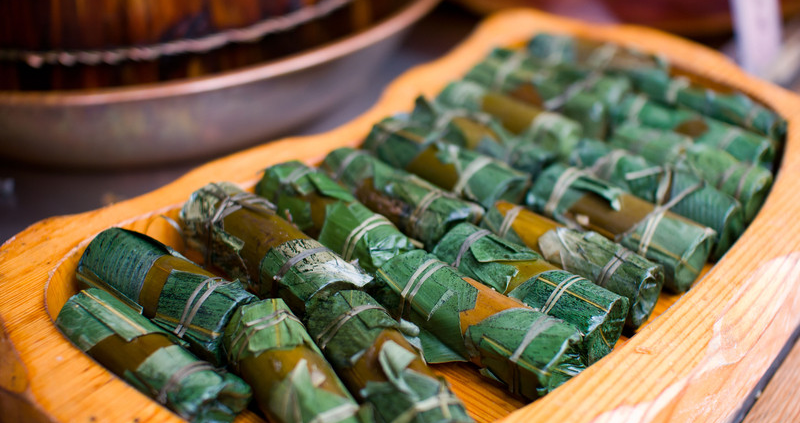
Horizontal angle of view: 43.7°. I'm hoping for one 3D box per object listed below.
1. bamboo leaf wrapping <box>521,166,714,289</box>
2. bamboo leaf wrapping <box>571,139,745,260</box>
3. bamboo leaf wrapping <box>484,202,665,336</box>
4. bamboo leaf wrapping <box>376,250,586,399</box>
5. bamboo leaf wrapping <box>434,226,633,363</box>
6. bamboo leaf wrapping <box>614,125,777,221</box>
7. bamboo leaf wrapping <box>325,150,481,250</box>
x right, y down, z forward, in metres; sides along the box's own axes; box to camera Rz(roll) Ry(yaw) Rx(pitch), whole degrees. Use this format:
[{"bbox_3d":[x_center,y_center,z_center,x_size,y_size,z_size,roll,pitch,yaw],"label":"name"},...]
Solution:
[{"bbox_3d":[0.175,0.009,0.802,0.048,0.048,0.150,-22,38,-33],"label":"bamboo leaf wrapping"},{"bbox_3d":[0.215,-0.015,0.842,0.048,0.048,0.143,-23,38,-34],"label":"bamboo leaf wrapping"},{"bbox_3d":[0.128,0.038,0.752,0.135,0.048,0.048,26,39,35],"label":"bamboo leaf wrapping"},{"bbox_3d":[0.053,0.076,0.689,0.145,0.048,0.048,26,39,36],"label":"bamboo leaf wrapping"},{"bbox_3d":[0.092,0.056,0.723,0.141,0.048,0.048,26,39,36],"label":"bamboo leaf wrapping"},{"bbox_3d":[0.254,-0.034,0.875,0.131,0.048,0.048,26,39,36],"label":"bamboo leaf wrapping"},{"bbox_3d":[0.000,-0.014,0.839,0.048,0.048,0.144,-27,40,-37],"label":"bamboo leaf wrapping"}]

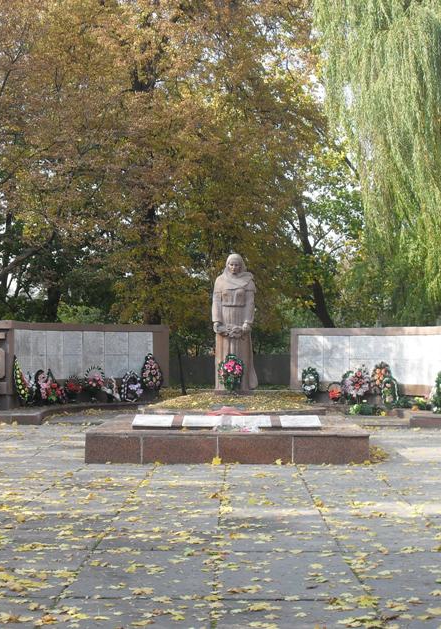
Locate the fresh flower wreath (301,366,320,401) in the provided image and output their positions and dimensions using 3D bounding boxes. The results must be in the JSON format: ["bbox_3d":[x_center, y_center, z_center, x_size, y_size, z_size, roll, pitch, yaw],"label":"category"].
[{"bbox_3d":[2.425,1.859,32.000,0.440,0.860,0.220,0,-10,19],"label":"fresh flower wreath"}]

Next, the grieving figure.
[{"bbox_3d":[0.426,0.199,33.700,1.249,3.916,1.050,0,-2,0],"label":"grieving figure"}]

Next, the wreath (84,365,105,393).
[{"bbox_3d":[-3.480,1.768,32.800,0.580,0.773,0.250,1,-12,-19],"label":"wreath"}]

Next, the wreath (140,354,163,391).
[{"bbox_3d":[-1.859,1.563,32.000,0.600,0.930,0.220,1,-10,-19],"label":"wreath"}]

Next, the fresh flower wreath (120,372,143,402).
[{"bbox_3d":[-2.488,2.013,33.200,0.660,0.895,0.250,1,-12,-18],"label":"fresh flower wreath"}]

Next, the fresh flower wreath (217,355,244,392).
[{"bbox_3d":[0.279,1.645,33.100,0.725,1.059,0.250,0,-12,0],"label":"fresh flower wreath"}]

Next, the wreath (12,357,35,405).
[{"bbox_3d":[-4.910,1.645,29.600,0.280,1.196,0.720,-1,-2,37],"label":"wreath"}]

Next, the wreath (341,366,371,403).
[{"bbox_3d":[3.573,1.839,31.200,0.730,0.920,0.270,-1,-10,27],"label":"wreath"}]

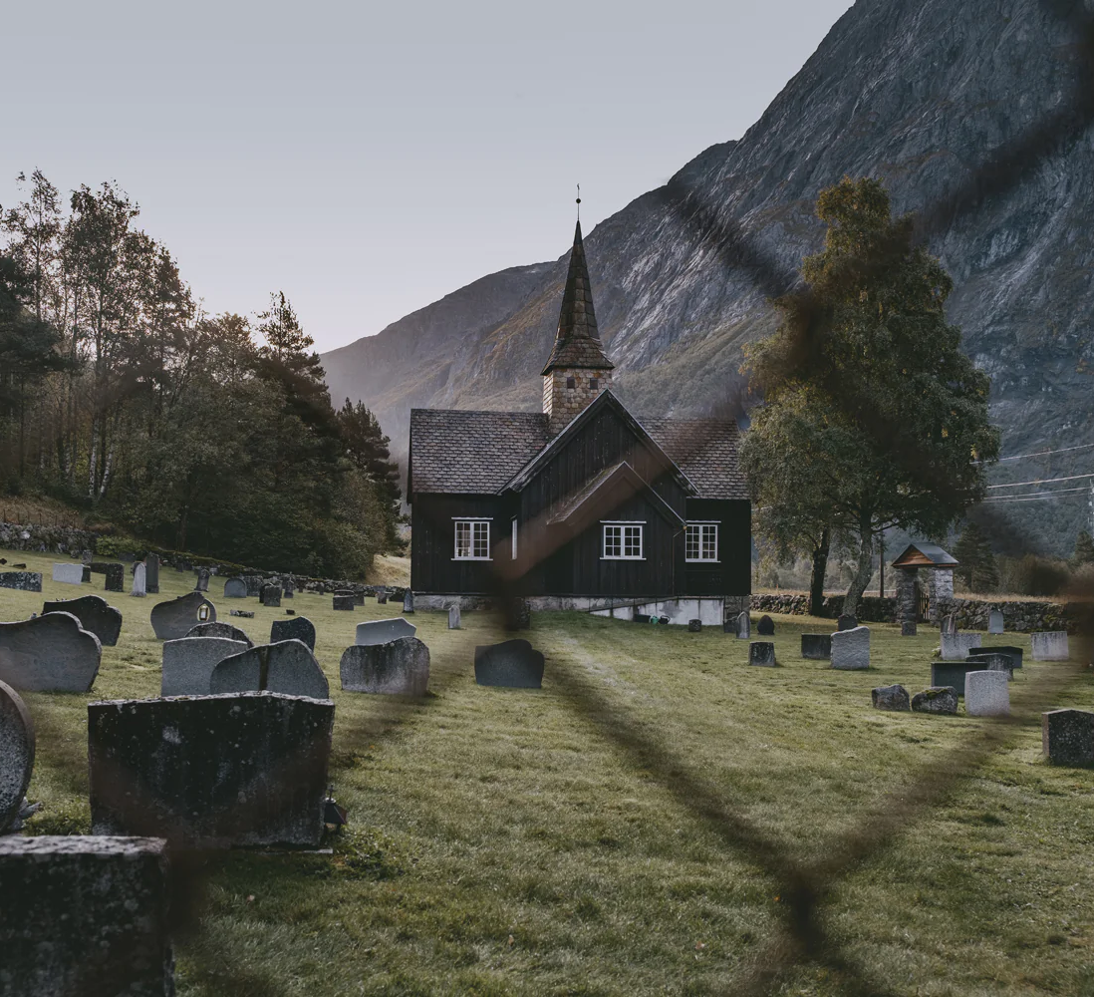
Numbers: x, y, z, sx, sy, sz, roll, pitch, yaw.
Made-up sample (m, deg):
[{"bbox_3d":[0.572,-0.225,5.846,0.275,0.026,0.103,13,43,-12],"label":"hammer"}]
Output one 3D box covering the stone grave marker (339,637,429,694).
[{"bbox_3d":[-1.787,1.858,13.400,0.968,0.632,0.200,0,-4,0],"label":"stone grave marker"}]

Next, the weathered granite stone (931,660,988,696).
[{"bbox_3d":[7.038,3.092,20.570,0.900,0.570,0.140,1,-3,-5],"label":"weathered granite stone"}]

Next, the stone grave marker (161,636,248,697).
[{"bbox_3d":[-3.303,1.641,11.670,0.820,0.600,0.140,1,-3,-5],"label":"stone grave marker"}]

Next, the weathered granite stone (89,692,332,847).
[{"bbox_3d":[-1.574,1.279,5.687,1.110,0.720,0.175,1,-3,-7],"label":"weathered granite stone"}]

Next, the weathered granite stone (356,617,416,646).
[{"bbox_3d":[-2.133,1.868,16.000,0.785,0.559,0.140,1,-3,-11],"label":"weathered granite stone"}]

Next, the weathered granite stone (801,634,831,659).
[{"bbox_3d":[4.890,2.637,21.500,0.688,0.422,0.150,1,-3,-11],"label":"weathered granite stone"}]

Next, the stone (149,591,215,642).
[{"bbox_3d":[-4.920,1.587,16.300,0.823,0.668,0.140,1,-3,-11],"label":"stone"}]

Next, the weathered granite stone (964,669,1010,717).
[{"bbox_3d":[5.155,2.276,14.100,0.500,0.509,0.130,1,-3,-11],"label":"weathered granite stone"}]

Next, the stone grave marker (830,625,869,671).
[{"bbox_3d":[5.548,2.733,22.090,0.704,0.801,0.180,0,-4,0],"label":"stone grave marker"}]

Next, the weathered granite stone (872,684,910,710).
[{"bbox_3d":[4.456,2.583,15.760,0.469,0.318,0.320,0,-4,0],"label":"weathered granite stone"}]

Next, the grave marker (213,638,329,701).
[{"bbox_3d":[-2.695,1.682,11.780,1.135,0.619,0.160,0,-4,0],"label":"grave marker"}]

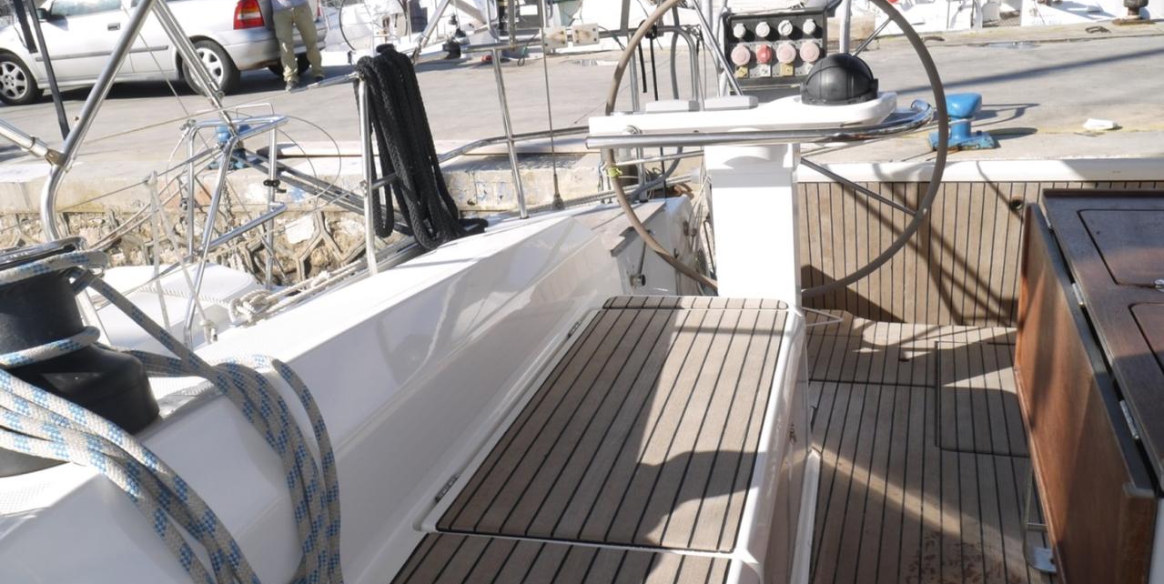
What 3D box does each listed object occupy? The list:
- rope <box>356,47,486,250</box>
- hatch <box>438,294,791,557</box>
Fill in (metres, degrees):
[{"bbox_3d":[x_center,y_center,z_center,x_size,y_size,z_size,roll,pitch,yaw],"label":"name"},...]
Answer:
[{"bbox_3d":[-0.483,-0.432,2.840,0.180,0.560,0.340,10,25,34],"label":"rope"},{"bbox_3d":[0.145,0.214,1.923,0.465,0.040,1.097,0,19,17],"label":"hatch"}]

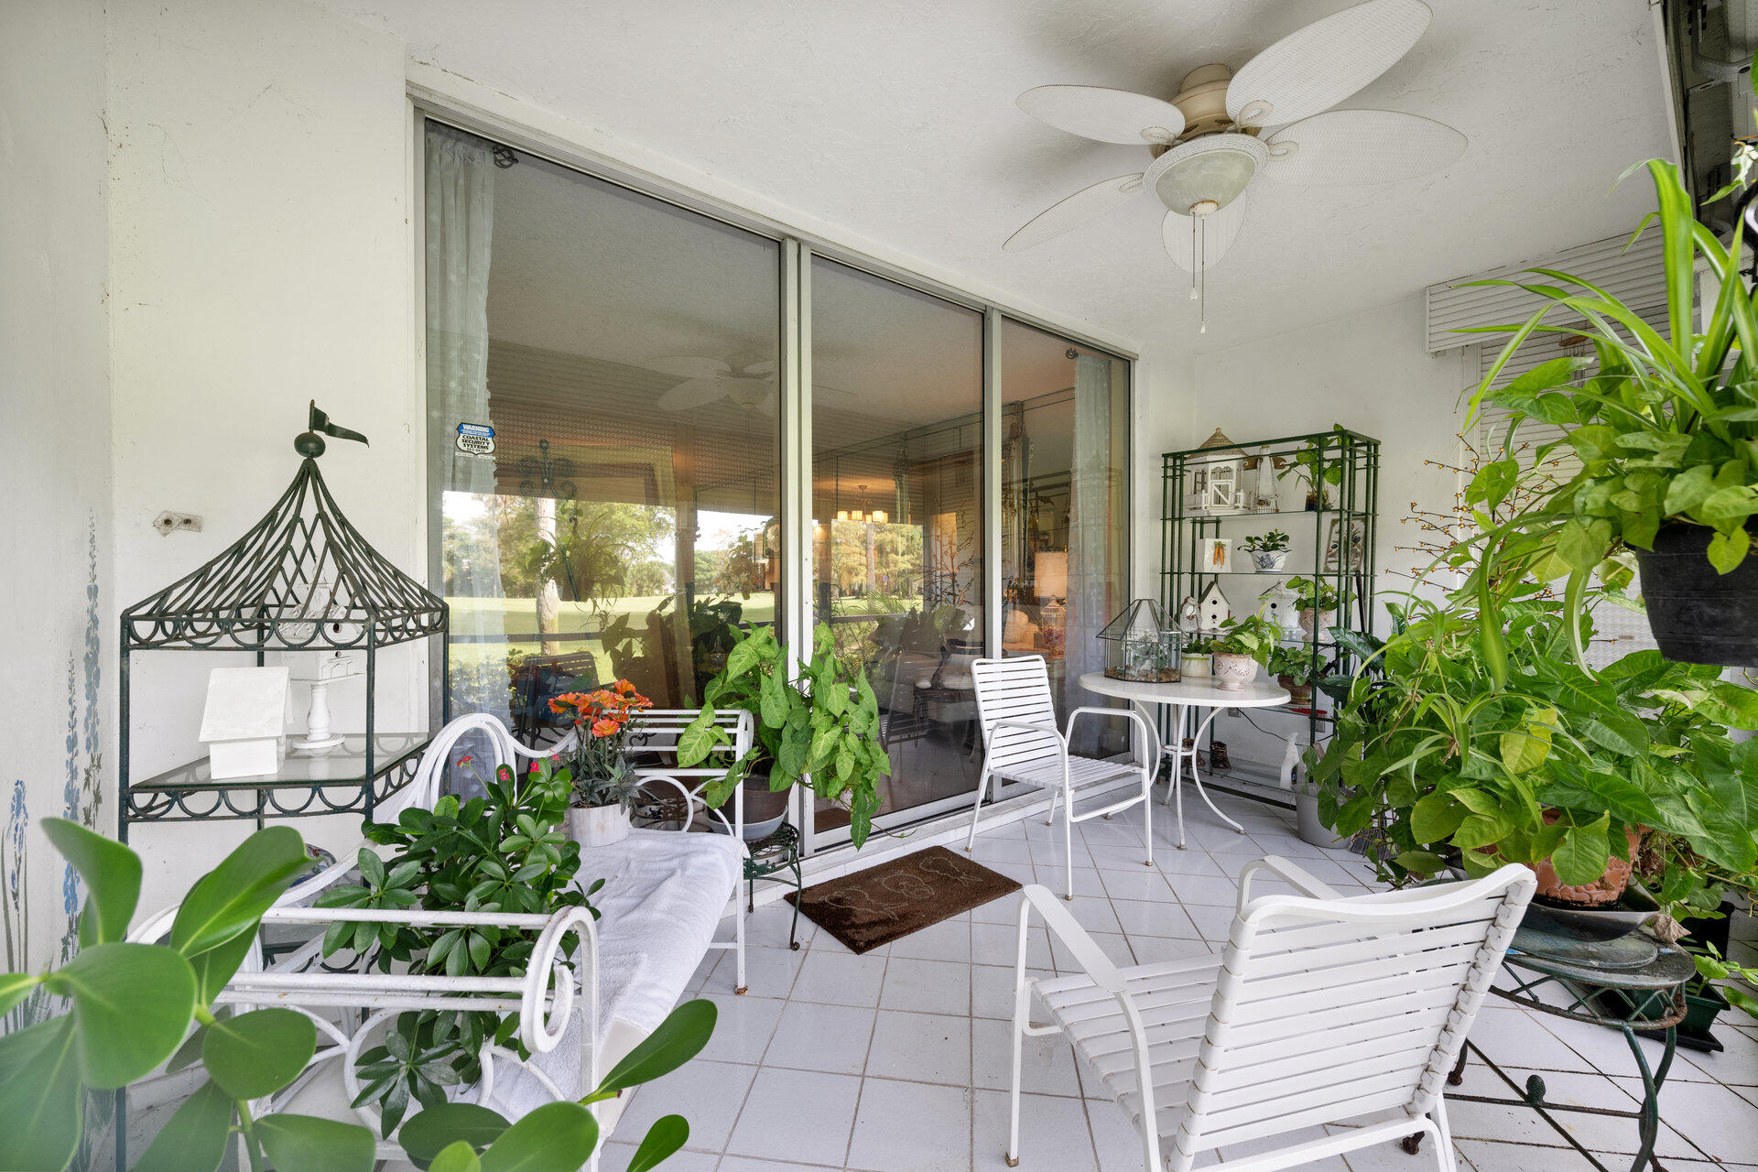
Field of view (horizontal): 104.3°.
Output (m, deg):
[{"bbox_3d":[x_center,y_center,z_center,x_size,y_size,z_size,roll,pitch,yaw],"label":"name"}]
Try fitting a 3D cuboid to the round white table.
[{"bbox_3d":[1.445,0.822,3.318,0.946,0.677,0.946,0,1,0],"label":"round white table"}]

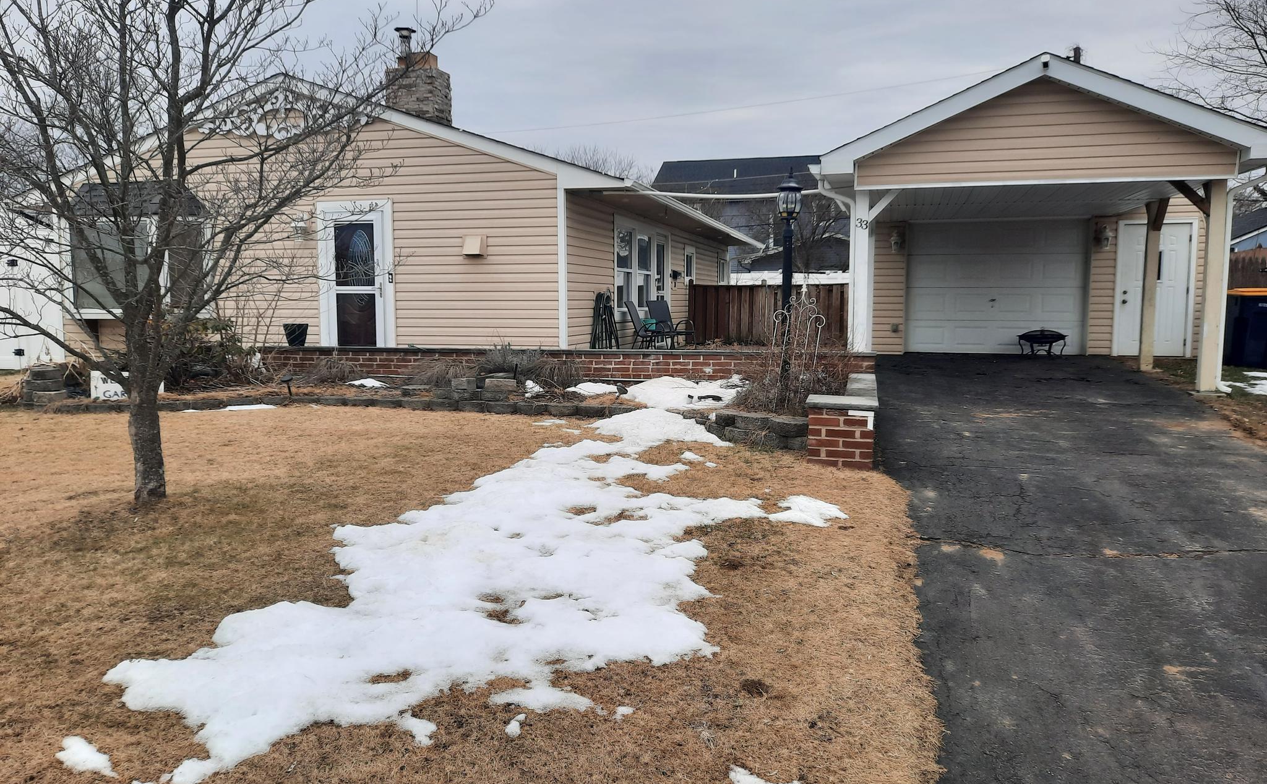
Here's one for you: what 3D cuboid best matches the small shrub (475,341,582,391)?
[{"bbox_3d":[-1.034,-0.262,9.156,1.020,0.450,0.750,1,6,14],"label":"small shrub"}]

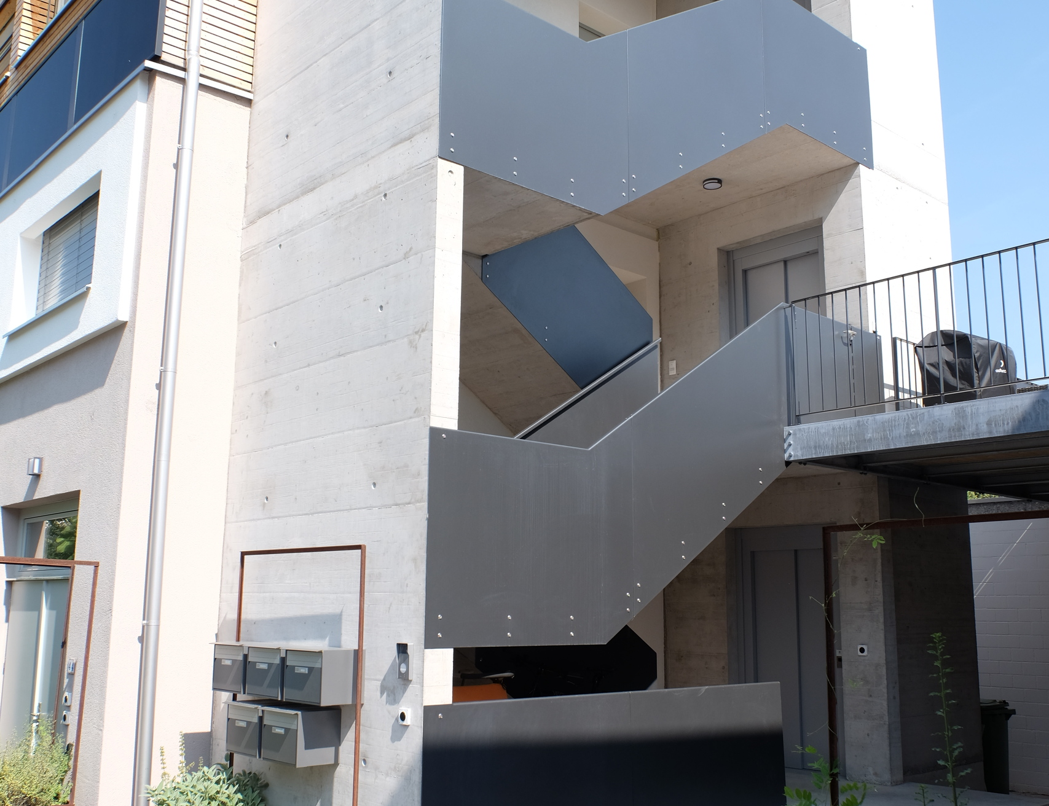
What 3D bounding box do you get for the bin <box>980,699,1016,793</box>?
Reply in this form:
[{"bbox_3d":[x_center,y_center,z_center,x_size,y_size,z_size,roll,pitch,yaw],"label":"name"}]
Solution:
[{"bbox_3d":[5.008,3.702,11.366,0.500,1.000,0.570,9,-13,-41],"label":"bin"}]

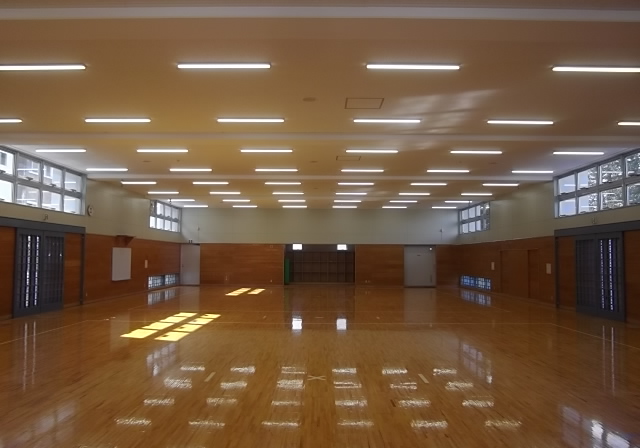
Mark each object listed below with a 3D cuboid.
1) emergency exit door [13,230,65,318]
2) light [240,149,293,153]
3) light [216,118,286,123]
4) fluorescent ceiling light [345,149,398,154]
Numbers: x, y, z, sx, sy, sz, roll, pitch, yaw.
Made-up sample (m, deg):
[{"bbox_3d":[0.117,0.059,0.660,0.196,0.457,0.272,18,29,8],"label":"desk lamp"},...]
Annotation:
[{"bbox_3d":[-7.550,1.312,13.508,0.100,2.200,2.280,0,-4,0],"label":"emergency exit door"},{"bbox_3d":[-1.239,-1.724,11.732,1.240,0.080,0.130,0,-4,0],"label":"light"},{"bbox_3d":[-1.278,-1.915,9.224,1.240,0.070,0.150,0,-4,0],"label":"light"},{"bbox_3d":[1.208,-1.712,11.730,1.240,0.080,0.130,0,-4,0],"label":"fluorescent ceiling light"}]

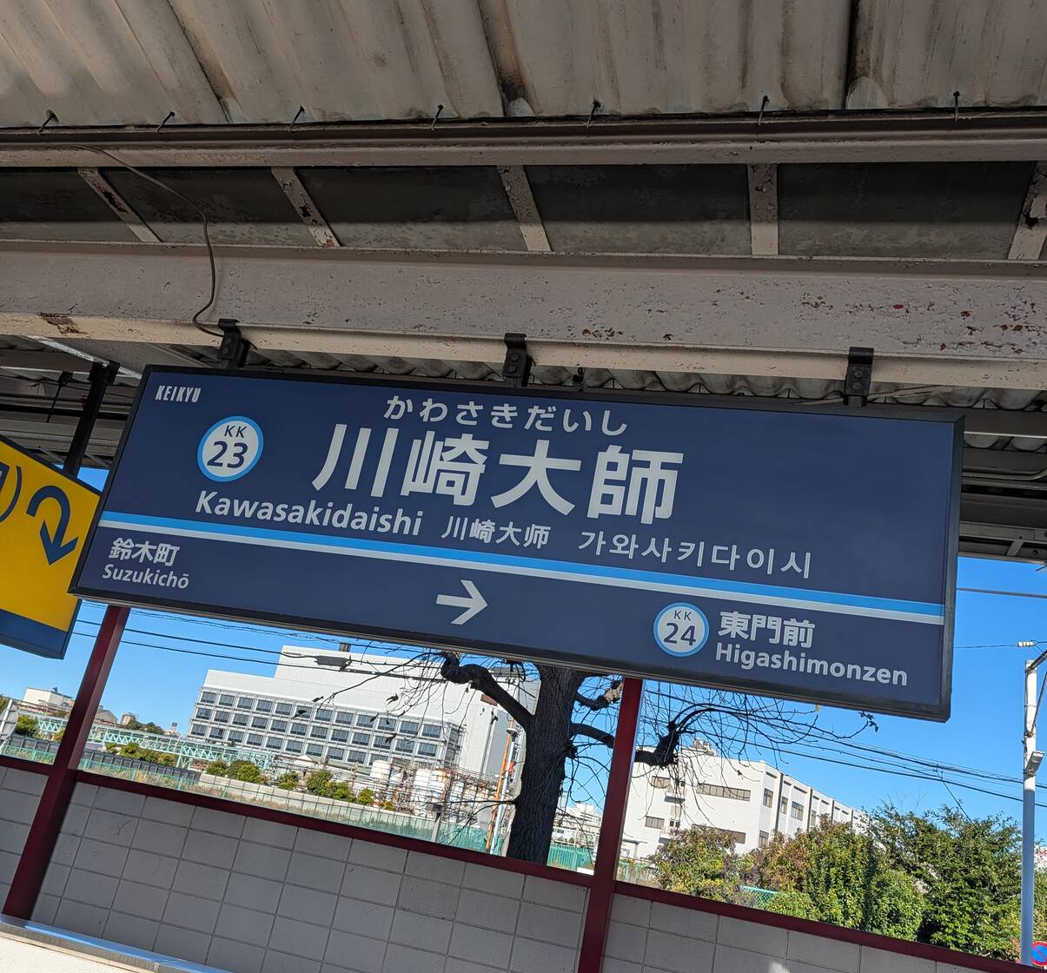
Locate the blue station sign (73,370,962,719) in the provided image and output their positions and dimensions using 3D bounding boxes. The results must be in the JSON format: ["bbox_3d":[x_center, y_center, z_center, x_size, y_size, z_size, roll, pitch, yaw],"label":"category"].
[{"bbox_3d":[-0.094,0.072,2.313,2.089,0.652,0.085,5,-20,16],"label":"blue station sign"}]

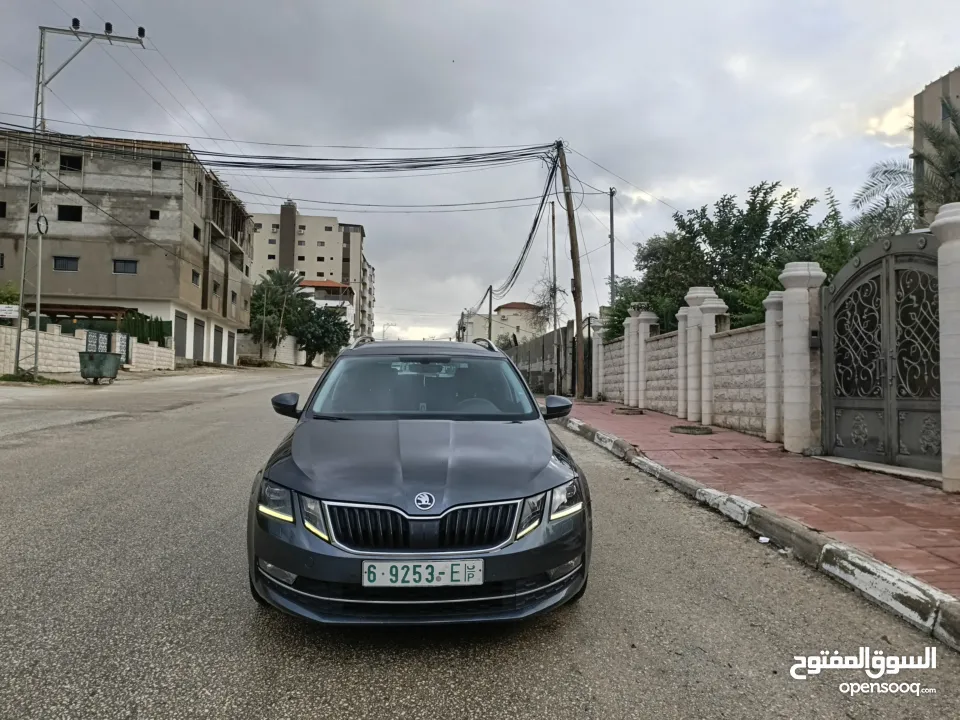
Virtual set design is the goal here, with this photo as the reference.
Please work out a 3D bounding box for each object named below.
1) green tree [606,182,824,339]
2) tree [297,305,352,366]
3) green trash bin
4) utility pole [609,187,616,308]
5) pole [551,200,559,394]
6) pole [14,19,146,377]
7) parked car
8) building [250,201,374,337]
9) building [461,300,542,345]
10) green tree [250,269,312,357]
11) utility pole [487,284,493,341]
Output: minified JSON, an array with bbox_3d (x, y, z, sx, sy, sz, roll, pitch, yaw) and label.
[{"bbox_3d":[4.687,-1.260,13.111,4.300,4.459,4.200,-1,-3,27],"label":"green tree"},{"bbox_3d":[-14.448,-2.247,62.143,5.100,5.713,5.000,1,-3,0],"label":"tree"},{"bbox_3d":[-14.246,0.325,25.030,1.000,1.193,1.300,1,-3,-3],"label":"green trash bin"},{"bbox_3d":[4.006,-2.233,20.153,0.130,6.128,0.130,1,-3,0],"label":"utility pole"},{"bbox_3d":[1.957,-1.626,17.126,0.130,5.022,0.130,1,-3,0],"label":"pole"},{"bbox_3d":[-16.274,-6.420,27.215,4.250,14.451,0.750,1,-3,-12],"label":"pole"},{"bbox_3d":[-0.422,0.542,5.152,1.840,1.470,4.680,0,1,-5],"label":"parked car"},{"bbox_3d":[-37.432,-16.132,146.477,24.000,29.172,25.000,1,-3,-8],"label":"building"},{"bbox_3d":[2.823,-4.150,86.172,11.000,7.187,11.000,0,-3,6],"label":"building"},{"bbox_3d":[-20.422,-4.681,68.237,6.600,9.477,6.400,1,-3,0],"label":"green tree"},{"bbox_3d":[0.790,-2.759,50.148,0.200,5.901,0.200,1,-3,0],"label":"utility pole"}]

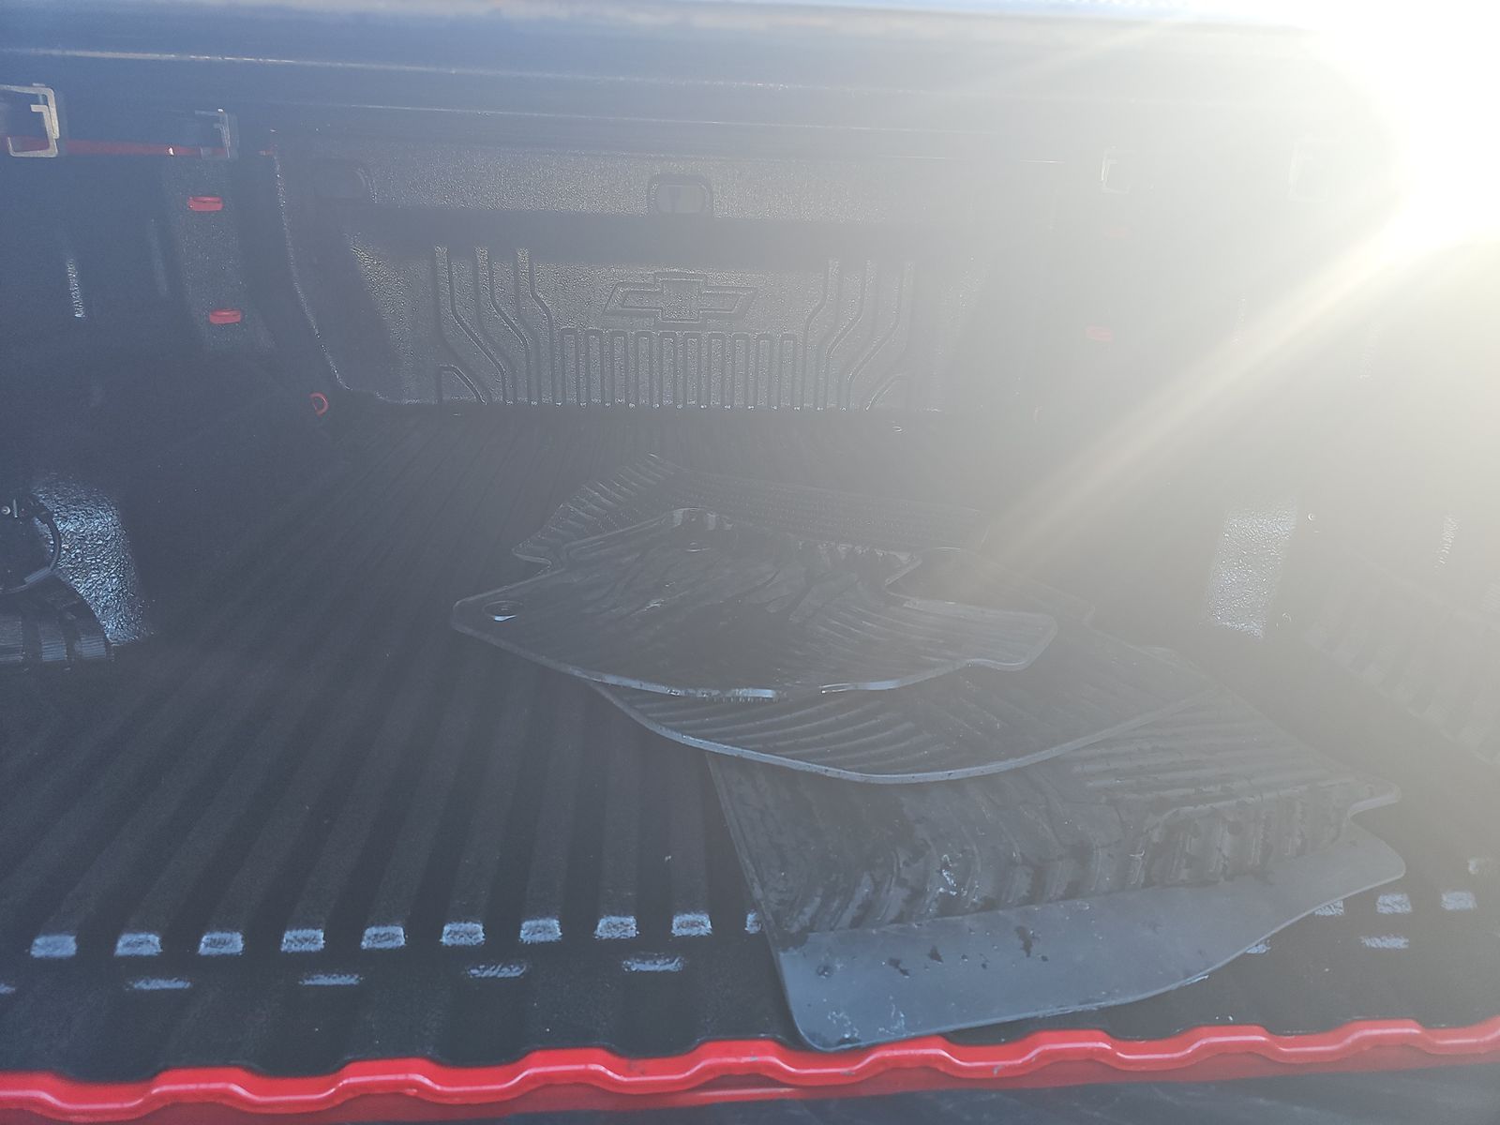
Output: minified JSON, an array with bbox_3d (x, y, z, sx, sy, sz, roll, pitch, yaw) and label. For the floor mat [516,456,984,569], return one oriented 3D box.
[{"bbox_3d":[-0.018,-0.053,1.353,0.580,0.050,0.552,11,22,21],"label":"floor mat"}]

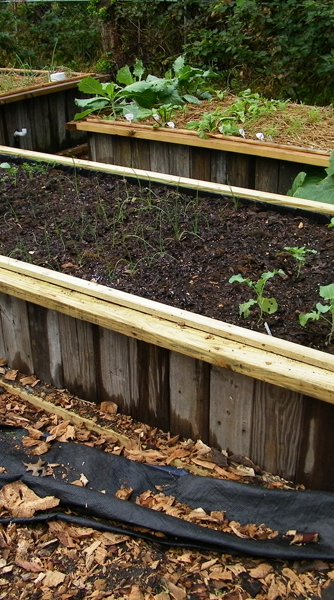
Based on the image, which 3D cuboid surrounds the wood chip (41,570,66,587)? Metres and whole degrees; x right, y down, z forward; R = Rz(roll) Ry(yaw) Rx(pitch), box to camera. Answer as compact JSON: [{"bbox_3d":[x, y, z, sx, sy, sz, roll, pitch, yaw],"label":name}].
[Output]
[{"bbox_3d":[-0.287,0.703,1.638,0.049,0.012,0.041,12,30,21],"label":"wood chip"}]

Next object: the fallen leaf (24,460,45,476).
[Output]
[{"bbox_3d":[-0.411,0.523,2.008,0.067,0.012,0.062,0,28,1],"label":"fallen leaf"}]

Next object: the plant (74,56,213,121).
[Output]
[{"bbox_3d":[-0.150,-1.376,4.209,0.720,0.360,0.780,16,33,29],"label":"plant"}]

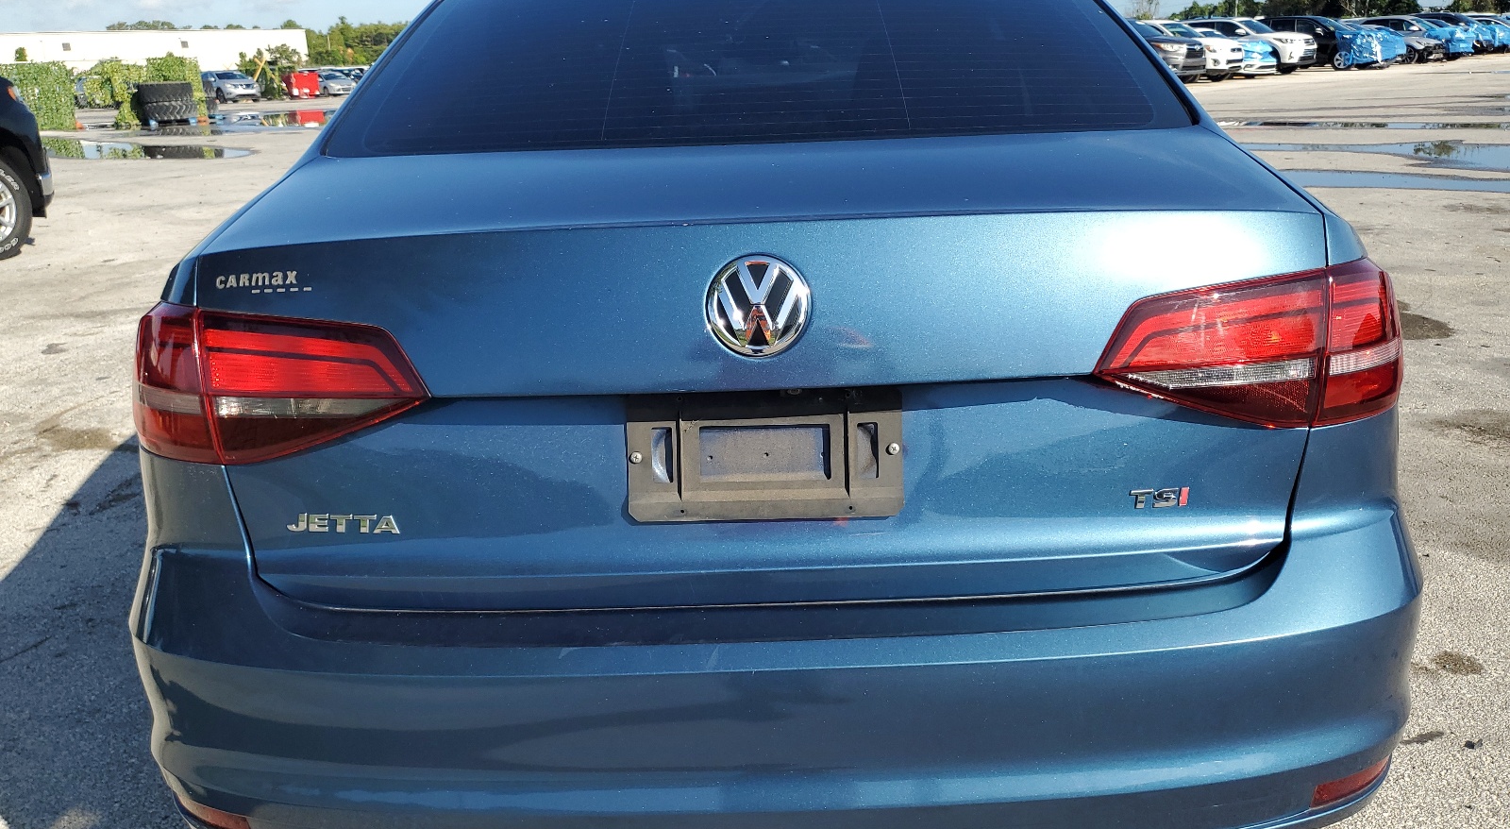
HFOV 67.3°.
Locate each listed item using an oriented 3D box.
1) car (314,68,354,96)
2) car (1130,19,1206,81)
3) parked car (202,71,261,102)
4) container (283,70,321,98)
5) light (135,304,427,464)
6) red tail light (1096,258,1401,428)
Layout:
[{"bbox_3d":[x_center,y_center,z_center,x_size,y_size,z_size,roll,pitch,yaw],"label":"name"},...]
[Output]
[{"bbox_3d":[-26.800,-20.850,71.600,1.820,1.480,4.500,-17,23,-39],"label":"car"},{"bbox_3d":[9.850,-9.850,30.950,1.920,1.750,4.850,-16,22,-37],"label":"car"},{"bbox_3d":[-29.000,-18.050,62.500,1.870,1.710,4.800,-17,23,-40],"label":"parked car"},{"bbox_3d":[-24.196,-17.570,60.500,1.250,1.420,1.650,14,24,41],"label":"container"},{"bbox_3d":[-0.562,-0.052,1.344,0.440,0.200,0.280,-2,18,1],"label":"light"},{"bbox_3d":[0.588,-0.079,1.300,0.470,0.195,0.280,-2,17,1],"label":"red tail light"}]

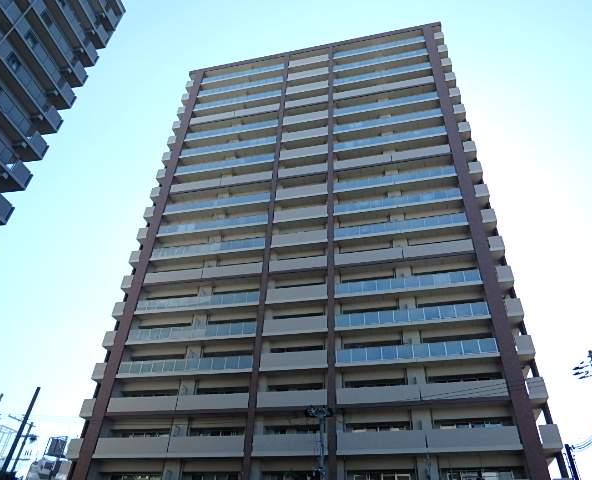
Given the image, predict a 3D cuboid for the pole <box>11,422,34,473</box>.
[{"bbox_3d":[-23.329,20.427,35.538,0.400,11.064,0.400,-7,-38,13],"label":"pole"}]

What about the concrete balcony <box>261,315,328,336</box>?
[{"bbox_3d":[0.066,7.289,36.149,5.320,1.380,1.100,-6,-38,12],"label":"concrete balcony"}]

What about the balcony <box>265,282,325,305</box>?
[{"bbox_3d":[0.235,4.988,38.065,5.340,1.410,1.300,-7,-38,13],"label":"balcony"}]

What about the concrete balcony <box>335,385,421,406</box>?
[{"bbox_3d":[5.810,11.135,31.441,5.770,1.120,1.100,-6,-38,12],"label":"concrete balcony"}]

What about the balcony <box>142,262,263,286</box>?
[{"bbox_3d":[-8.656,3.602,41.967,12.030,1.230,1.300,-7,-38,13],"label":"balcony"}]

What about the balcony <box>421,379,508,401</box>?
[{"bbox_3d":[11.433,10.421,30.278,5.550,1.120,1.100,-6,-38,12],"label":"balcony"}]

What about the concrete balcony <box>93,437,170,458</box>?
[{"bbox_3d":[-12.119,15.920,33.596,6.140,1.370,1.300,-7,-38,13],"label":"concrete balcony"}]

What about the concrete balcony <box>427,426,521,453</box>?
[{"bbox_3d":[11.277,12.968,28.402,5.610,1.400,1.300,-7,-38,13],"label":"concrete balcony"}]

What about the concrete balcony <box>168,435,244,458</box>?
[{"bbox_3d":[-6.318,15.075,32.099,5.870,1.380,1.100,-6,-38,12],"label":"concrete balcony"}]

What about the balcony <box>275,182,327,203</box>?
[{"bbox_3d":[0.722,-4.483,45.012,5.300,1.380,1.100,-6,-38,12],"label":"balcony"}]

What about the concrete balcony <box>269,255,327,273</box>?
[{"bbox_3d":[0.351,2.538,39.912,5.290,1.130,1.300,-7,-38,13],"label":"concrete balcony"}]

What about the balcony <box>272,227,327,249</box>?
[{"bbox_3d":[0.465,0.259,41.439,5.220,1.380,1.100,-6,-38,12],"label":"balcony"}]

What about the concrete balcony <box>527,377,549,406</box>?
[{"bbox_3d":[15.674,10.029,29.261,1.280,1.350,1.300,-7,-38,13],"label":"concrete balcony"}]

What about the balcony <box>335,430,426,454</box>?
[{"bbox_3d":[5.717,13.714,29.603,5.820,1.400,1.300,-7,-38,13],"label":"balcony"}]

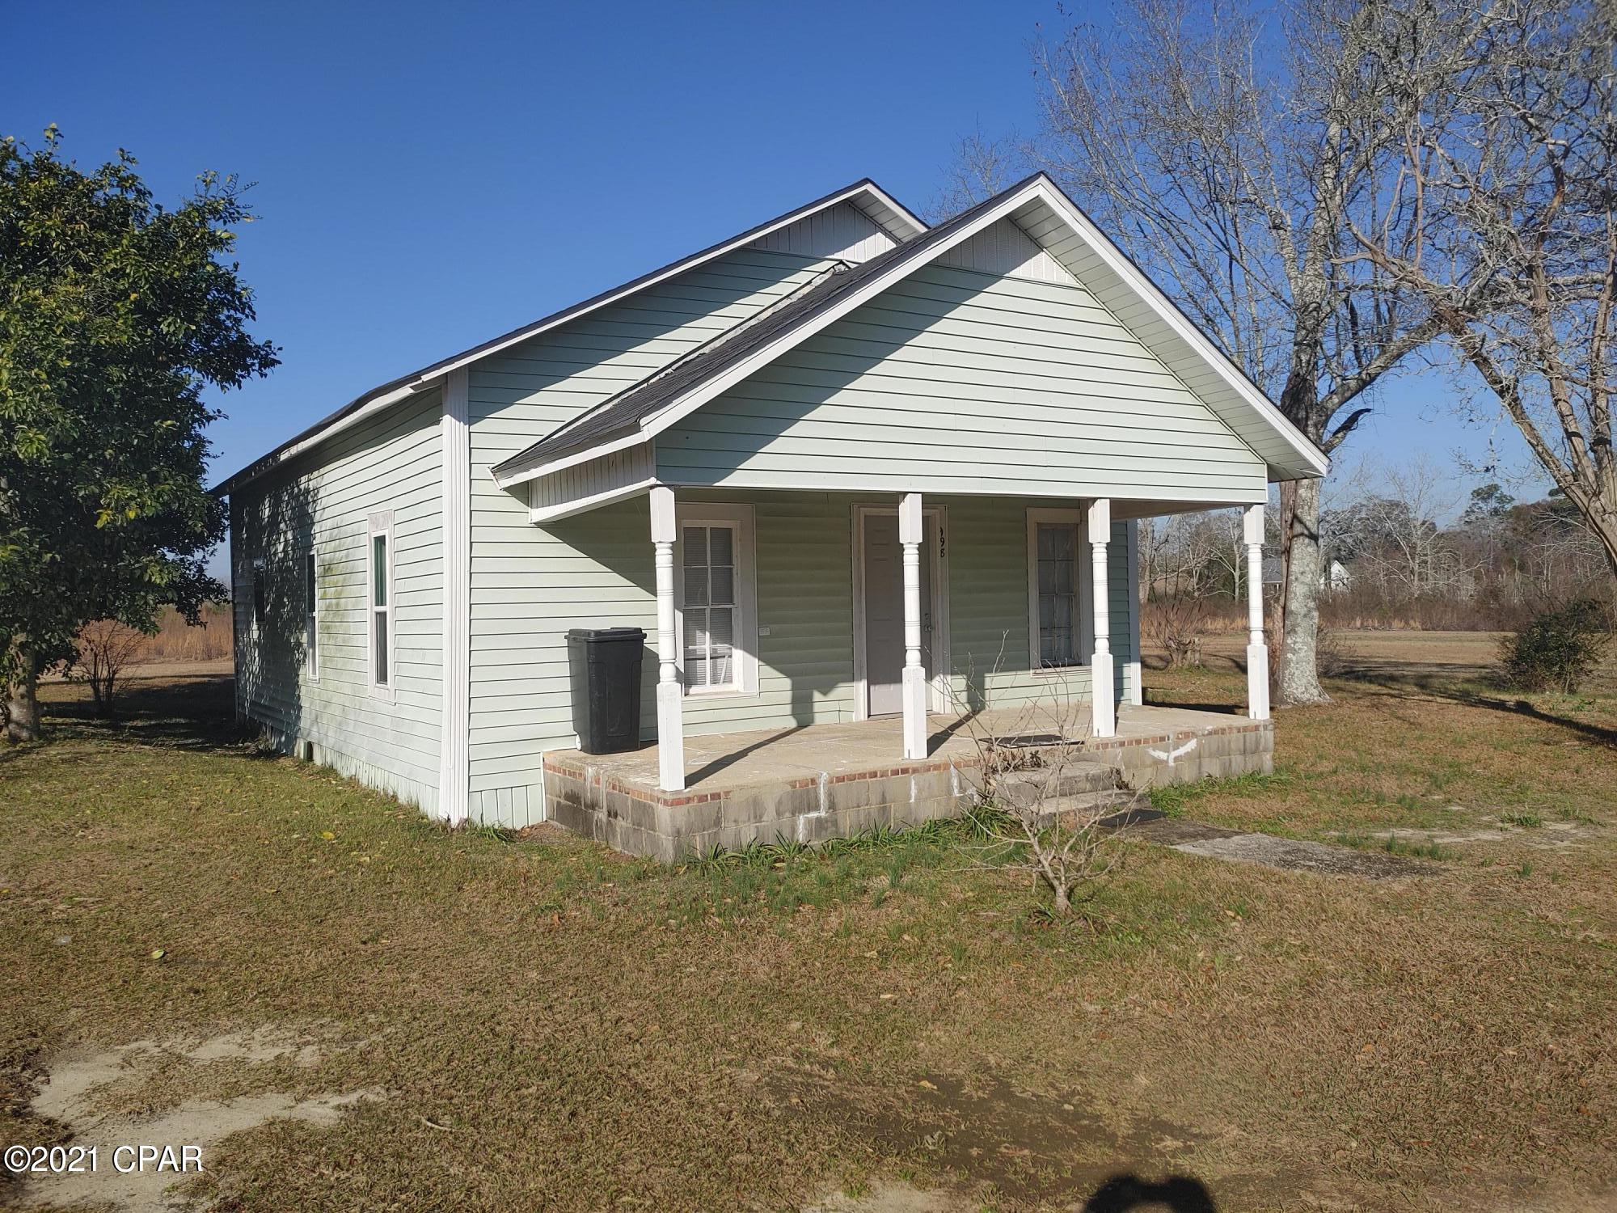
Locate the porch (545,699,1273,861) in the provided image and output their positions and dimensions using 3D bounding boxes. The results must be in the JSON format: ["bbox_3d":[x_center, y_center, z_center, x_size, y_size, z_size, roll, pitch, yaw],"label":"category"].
[{"bbox_3d":[1.115,1.373,10.564,6.250,0.470,2.230,-2,1,-33],"label":"porch"}]

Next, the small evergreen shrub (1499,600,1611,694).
[{"bbox_3d":[11.421,0.586,18.523,1.520,1.430,1.520,-2,1,-33],"label":"small evergreen shrub"}]

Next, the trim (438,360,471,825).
[{"bbox_3d":[-2.750,-0.087,9.496,0.140,3.540,0.180,-2,1,-33],"label":"trim"}]

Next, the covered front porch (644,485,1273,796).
[{"bbox_3d":[1.082,0.154,10.521,6.270,1.990,2.220,-2,1,-33],"label":"covered front porch"}]

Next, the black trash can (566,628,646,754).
[{"bbox_3d":[-1.626,0.693,9.776,0.480,1.000,0.510,-2,1,-33],"label":"black trash can"}]

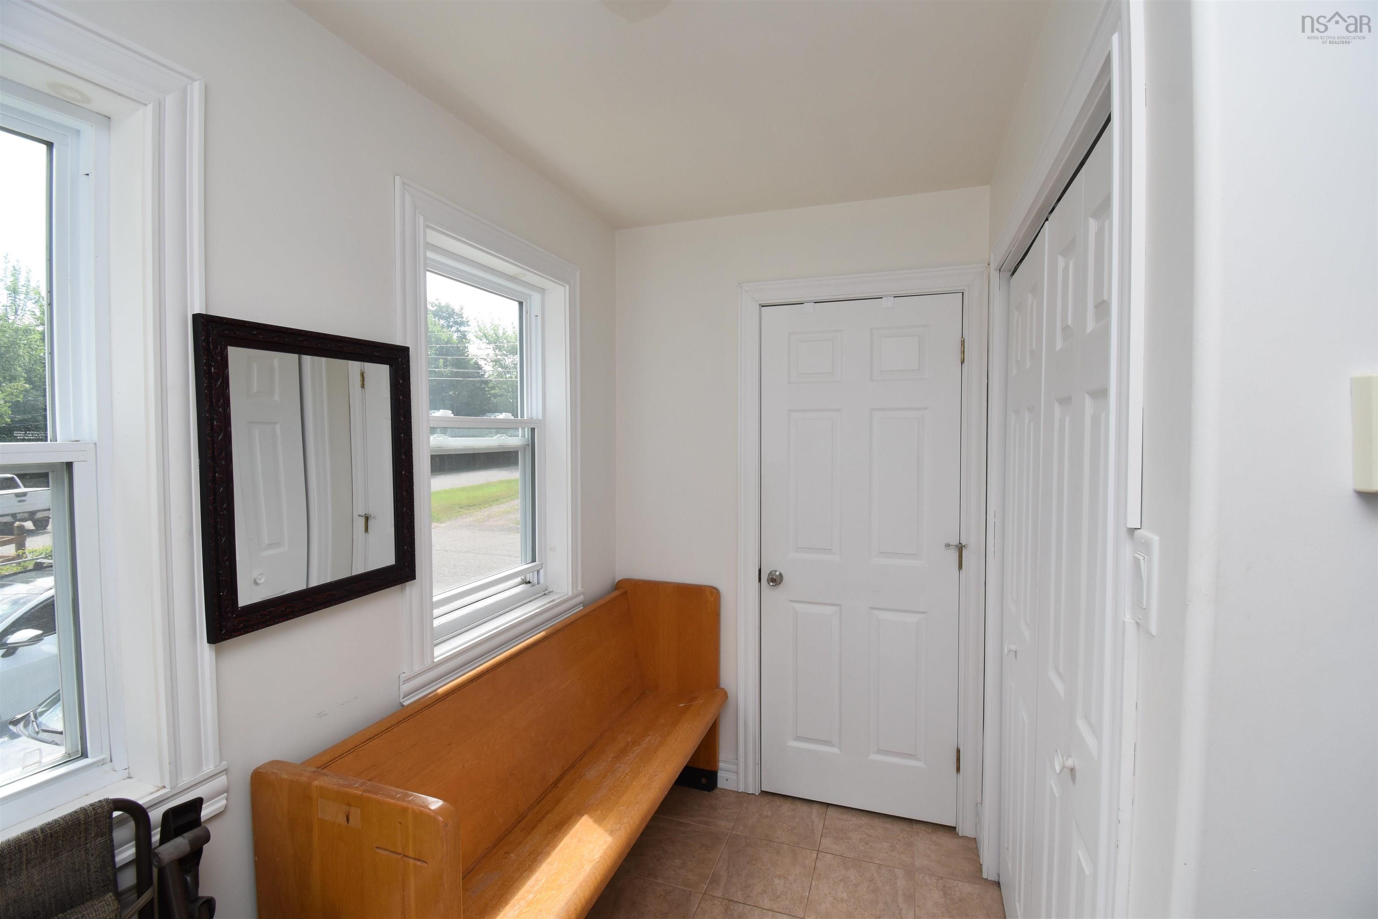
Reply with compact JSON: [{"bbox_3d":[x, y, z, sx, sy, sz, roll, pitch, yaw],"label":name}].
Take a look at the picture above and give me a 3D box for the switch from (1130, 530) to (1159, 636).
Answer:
[{"bbox_3d":[0.558,0.149,0.708,0.010,0.116,0.071,1,2,21],"label":"switch"}]

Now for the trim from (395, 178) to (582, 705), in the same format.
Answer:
[{"bbox_3d":[-0.589,-0.055,1.868,0.033,1.337,0.868,1,2,21],"label":"trim"}]

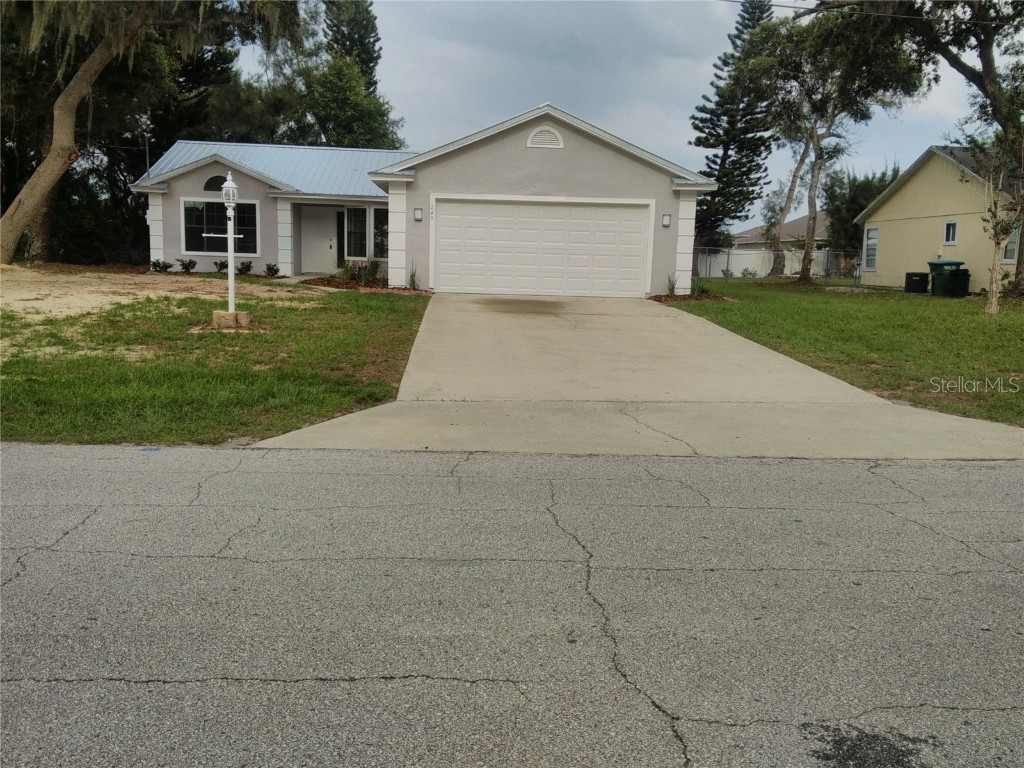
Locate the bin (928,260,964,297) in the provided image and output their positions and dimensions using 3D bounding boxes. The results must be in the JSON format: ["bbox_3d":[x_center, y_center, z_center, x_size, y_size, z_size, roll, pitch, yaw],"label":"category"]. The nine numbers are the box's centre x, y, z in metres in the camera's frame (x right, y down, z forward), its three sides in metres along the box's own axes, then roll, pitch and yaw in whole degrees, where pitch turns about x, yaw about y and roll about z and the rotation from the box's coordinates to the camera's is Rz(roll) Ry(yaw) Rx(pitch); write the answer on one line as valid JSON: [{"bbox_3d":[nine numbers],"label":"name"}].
[{"bbox_3d":[13.637,-3.295,25.968,0.780,1.080,0.650,1,9,-4],"label":"bin"}]

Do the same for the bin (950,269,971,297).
[{"bbox_3d":[13.656,-3.072,25.294,0.530,0.800,0.500,1,9,-4],"label":"bin"}]

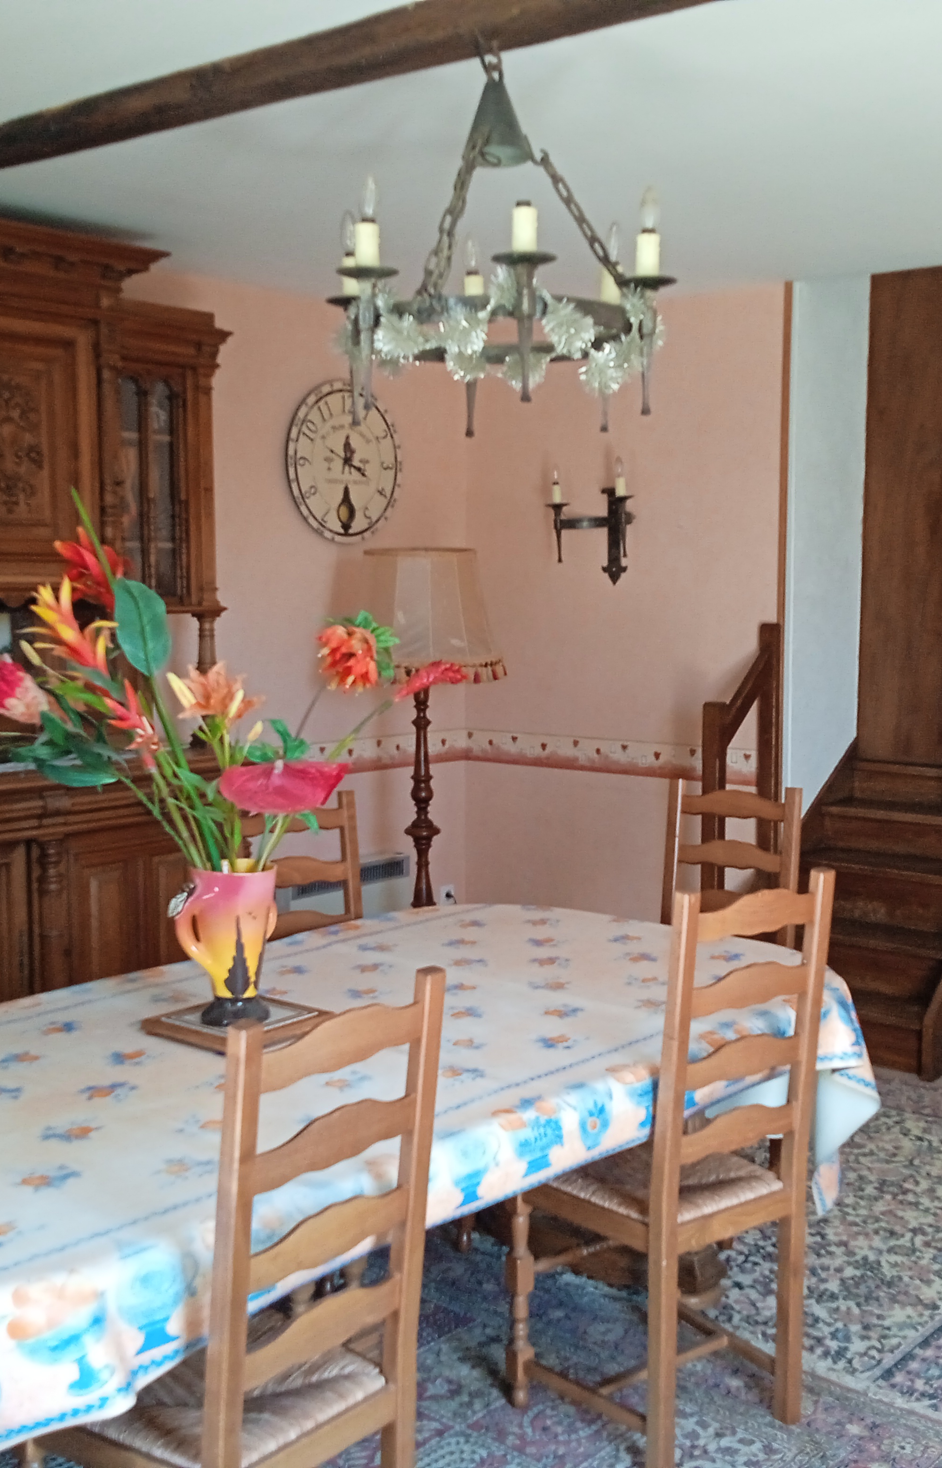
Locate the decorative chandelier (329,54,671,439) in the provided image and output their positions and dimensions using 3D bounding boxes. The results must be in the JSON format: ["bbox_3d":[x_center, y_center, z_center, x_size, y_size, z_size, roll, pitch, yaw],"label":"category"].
[{"bbox_3d":[0.042,-0.861,2.736,0.651,0.636,0.586,2,6,21],"label":"decorative chandelier"}]

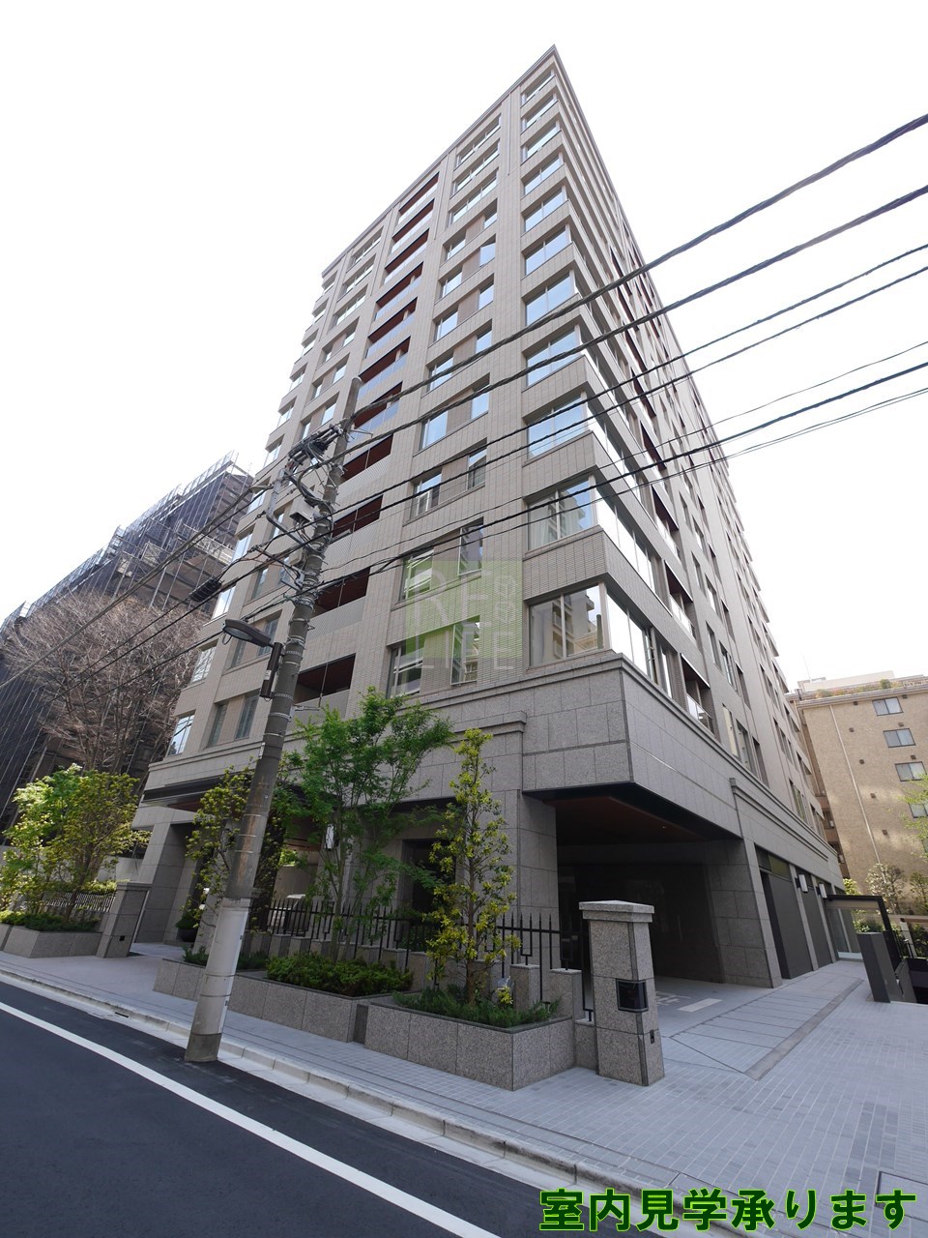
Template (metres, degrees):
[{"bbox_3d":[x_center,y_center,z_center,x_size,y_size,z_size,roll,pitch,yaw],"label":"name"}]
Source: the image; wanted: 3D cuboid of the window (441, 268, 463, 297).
[{"bbox_3d":[-0.575,-16.448,24.831,1.673,2.132,0.140,-18,-36,34],"label":"window"}]

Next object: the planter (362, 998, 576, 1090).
[{"bbox_3d":[0.070,5.043,6.125,2.120,0.470,1.320,-18,-36,34],"label":"planter"}]

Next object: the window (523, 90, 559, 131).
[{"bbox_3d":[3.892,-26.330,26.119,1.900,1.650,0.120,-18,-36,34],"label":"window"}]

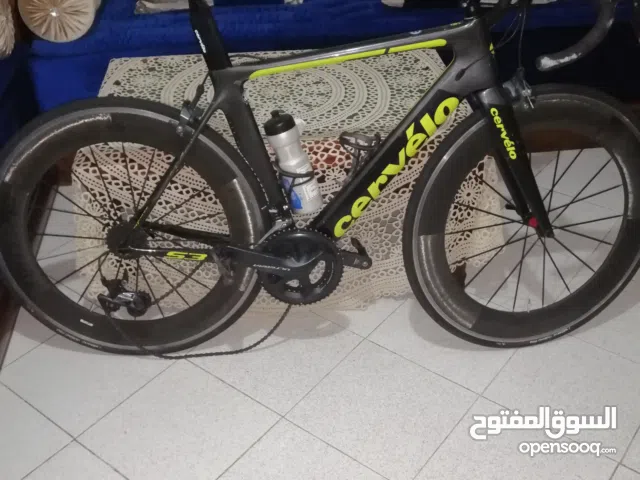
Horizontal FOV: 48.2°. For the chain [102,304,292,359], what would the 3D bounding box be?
[{"bbox_3d":[-0.297,0.232,1.794,0.465,0.166,0.036,-1,34,0],"label":"chain"}]

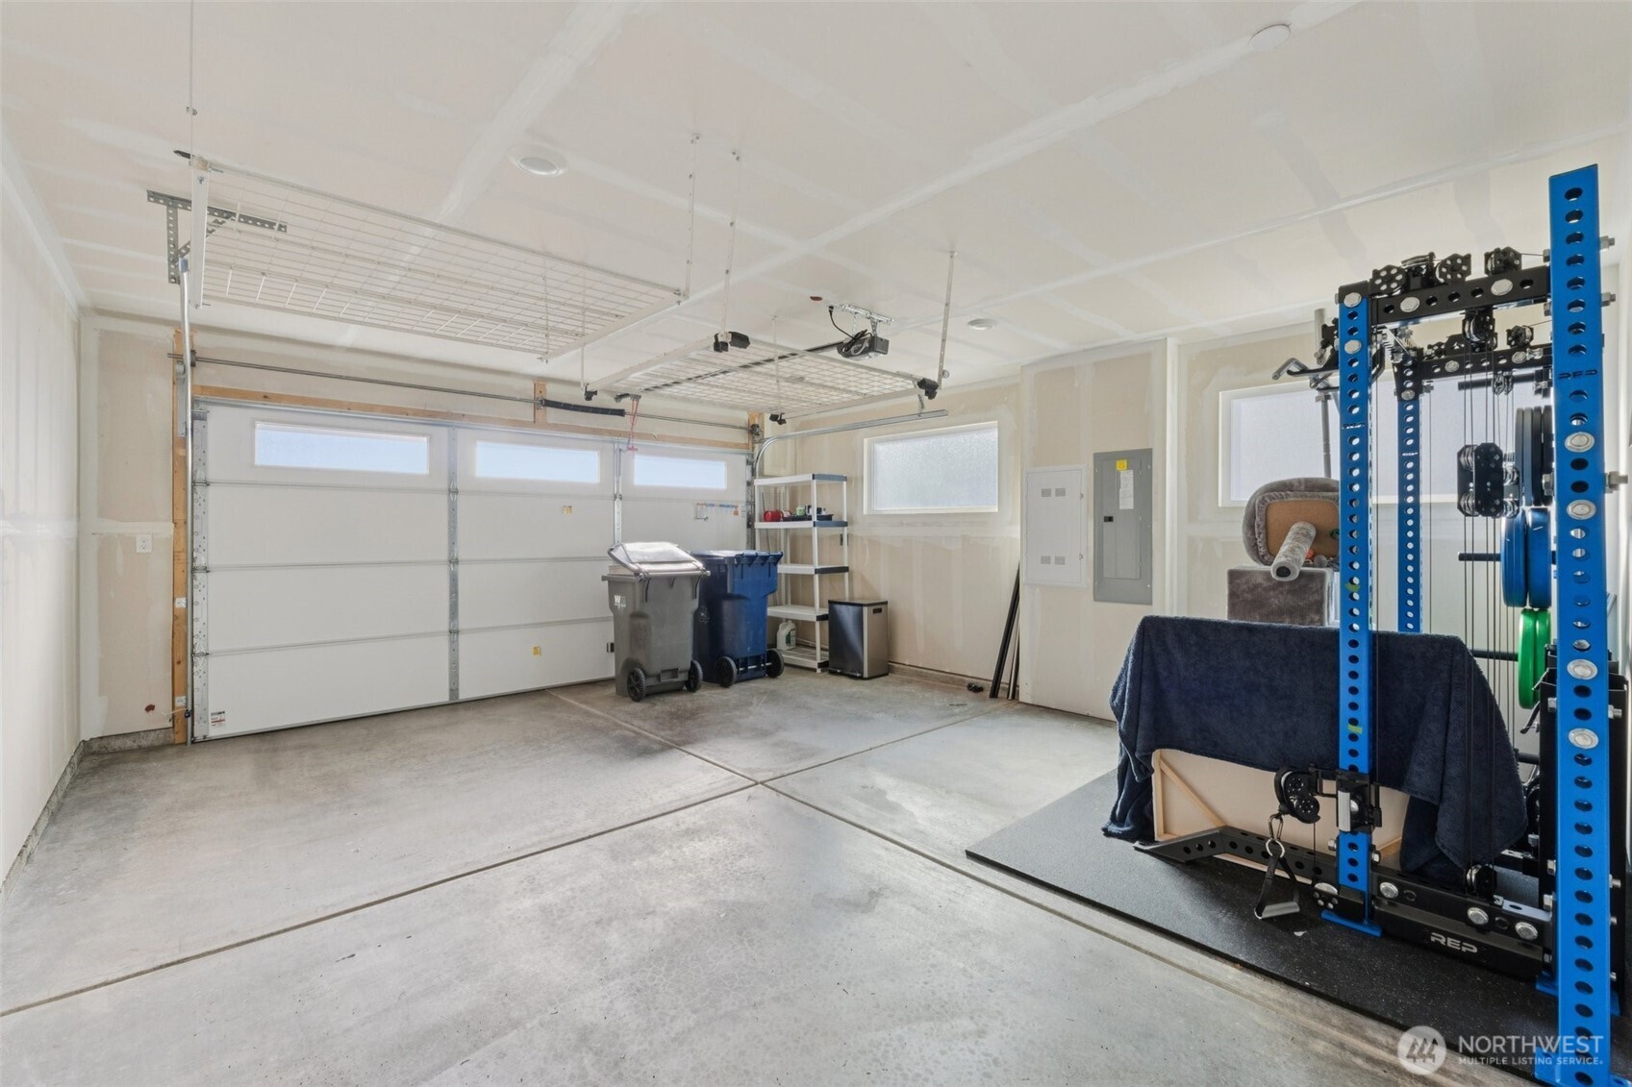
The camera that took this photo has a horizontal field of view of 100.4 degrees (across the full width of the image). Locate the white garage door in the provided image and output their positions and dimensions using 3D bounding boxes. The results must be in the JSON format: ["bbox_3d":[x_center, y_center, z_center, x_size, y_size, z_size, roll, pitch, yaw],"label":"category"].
[{"bbox_3d":[-2.357,0.158,5.703,4.250,2.160,0.080,-1,0,-41],"label":"white garage door"}]

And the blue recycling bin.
[{"bbox_3d":[-0.733,0.654,6.148,0.700,1.140,0.630,0,0,42],"label":"blue recycling bin"}]

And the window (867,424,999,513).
[{"bbox_3d":[0.988,-0.620,5.969,0.100,0.720,1.470,-1,0,-41],"label":"window"}]

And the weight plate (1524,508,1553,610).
[{"bbox_3d":[3.232,0.067,3.037,0.450,0.450,0.058,-1,0,-41],"label":"weight plate"}]

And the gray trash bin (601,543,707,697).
[{"bbox_3d":[-1.334,0.632,5.657,0.600,1.200,0.710,-1,0,-41],"label":"gray trash bin"}]

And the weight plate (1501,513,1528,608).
[{"bbox_3d":[3.182,0.073,3.095,0.450,0.450,0.058,-1,0,-41],"label":"weight plate"}]

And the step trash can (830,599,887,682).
[{"bbox_3d":[0.397,0.879,6.341,0.340,0.670,0.440,-1,0,-41],"label":"step trash can"}]

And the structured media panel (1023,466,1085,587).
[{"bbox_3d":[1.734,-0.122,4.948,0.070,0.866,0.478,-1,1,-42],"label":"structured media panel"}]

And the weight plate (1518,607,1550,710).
[{"bbox_3d":[3.227,0.518,3.050,0.450,0.450,0.070,-1,0,-41],"label":"weight plate"}]

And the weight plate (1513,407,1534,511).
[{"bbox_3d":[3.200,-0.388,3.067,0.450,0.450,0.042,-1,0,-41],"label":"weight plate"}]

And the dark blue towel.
[{"bbox_3d":[1.736,0.743,2.501,0.400,0.870,1.190,-1,0,-41],"label":"dark blue towel"}]

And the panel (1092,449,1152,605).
[{"bbox_3d":[2.040,-0.106,4.556,0.050,1.010,0.390,-1,0,-41],"label":"panel"}]

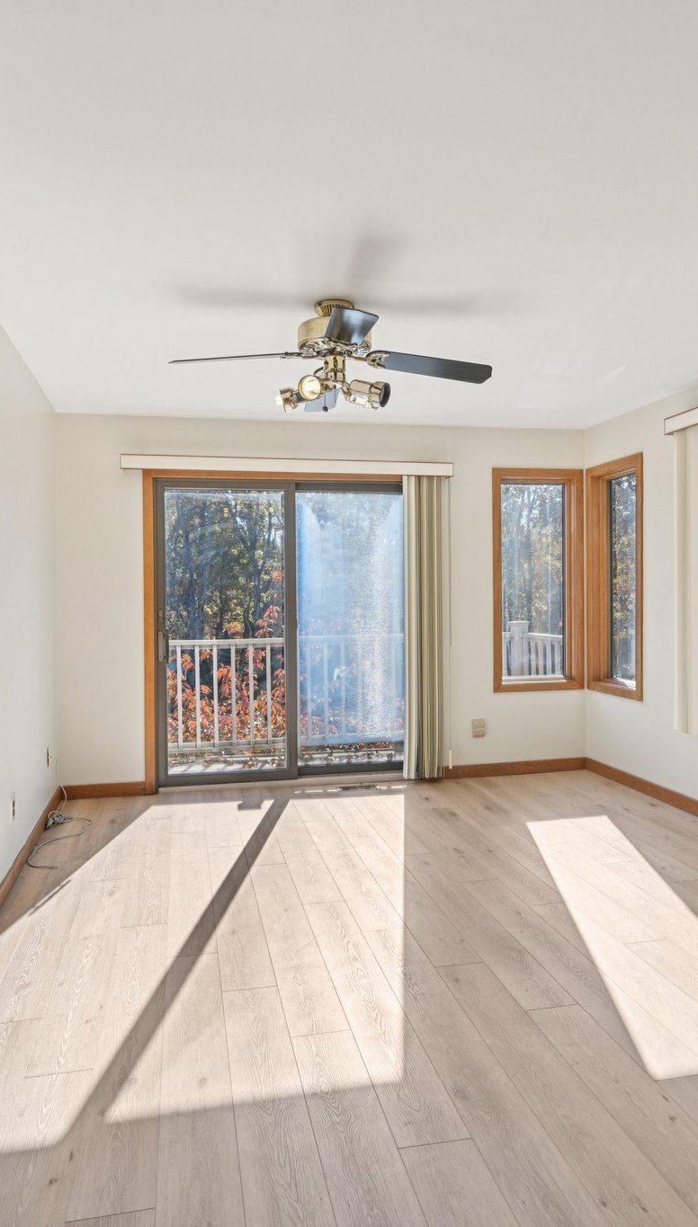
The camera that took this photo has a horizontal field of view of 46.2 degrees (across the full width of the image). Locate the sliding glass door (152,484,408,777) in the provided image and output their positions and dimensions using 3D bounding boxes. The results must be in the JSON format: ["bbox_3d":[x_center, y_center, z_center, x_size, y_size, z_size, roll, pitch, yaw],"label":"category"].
[{"bbox_3d":[-0.417,0.107,5.512,1.880,2.120,0.120,-1,1,-12],"label":"sliding glass door"}]

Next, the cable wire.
[{"bbox_3d":[-1.501,1.165,4.283,0.240,0.060,0.920,-1,1,-12],"label":"cable wire"}]

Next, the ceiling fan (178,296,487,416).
[{"bbox_3d":[-0.059,-1.029,3.291,1.300,0.420,1.300,0,1,-8],"label":"ceiling fan"}]

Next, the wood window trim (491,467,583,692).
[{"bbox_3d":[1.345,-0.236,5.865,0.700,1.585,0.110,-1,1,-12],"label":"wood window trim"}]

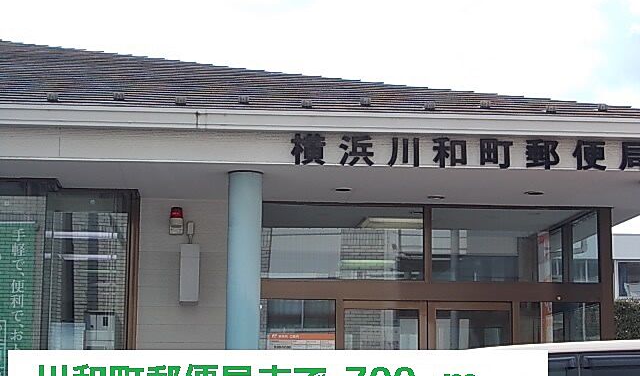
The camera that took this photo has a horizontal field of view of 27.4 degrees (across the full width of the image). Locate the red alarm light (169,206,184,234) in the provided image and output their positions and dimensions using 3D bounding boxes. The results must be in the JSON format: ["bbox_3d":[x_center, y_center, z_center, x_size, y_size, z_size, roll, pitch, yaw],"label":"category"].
[{"bbox_3d":[-1.209,0.279,11.100,0.122,0.228,0.120,1,-9,-3],"label":"red alarm light"}]

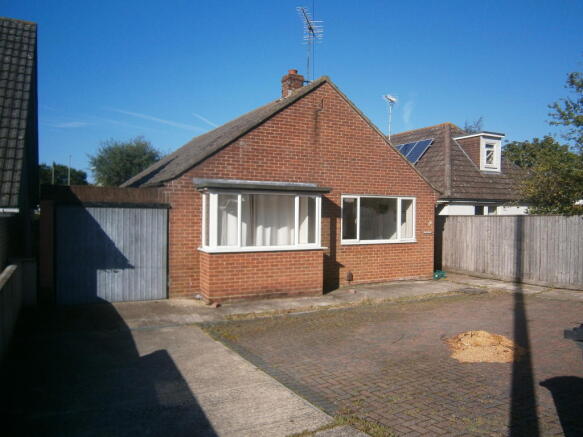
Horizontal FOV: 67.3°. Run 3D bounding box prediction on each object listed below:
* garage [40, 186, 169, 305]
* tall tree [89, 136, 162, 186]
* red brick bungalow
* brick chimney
[{"bbox_3d":[-4.802,0.439,11.014,2.303,2.333,5.333,0,2,-26],"label":"garage"},{"bbox_3d":[-12.627,-2.706,33.441,5.656,7.079,5.656,0,2,-26],"label":"tall tree"},{"bbox_3d":[-1.667,-1.393,15.799,7.706,5.848,13.130,0,2,-26],"label":"red brick bungalow"},{"bbox_3d":[0.029,-3.810,12.660,0.525,0.858,0.525,0,2,-26],"label":"brick chimney"}]

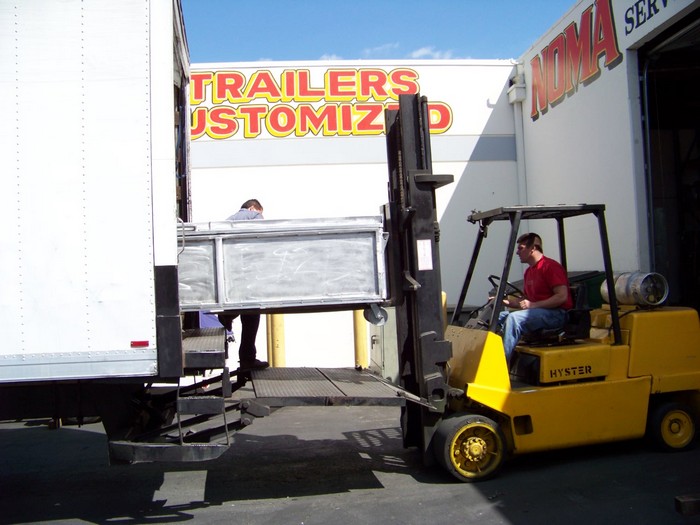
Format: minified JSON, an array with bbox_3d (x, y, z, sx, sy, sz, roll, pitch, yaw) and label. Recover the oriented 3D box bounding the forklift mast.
[{"bbox_3d":[0.605,0.130,6.350,0.340,3.050,0.660,-3,-2,-12],"label":"forklift mast"}]

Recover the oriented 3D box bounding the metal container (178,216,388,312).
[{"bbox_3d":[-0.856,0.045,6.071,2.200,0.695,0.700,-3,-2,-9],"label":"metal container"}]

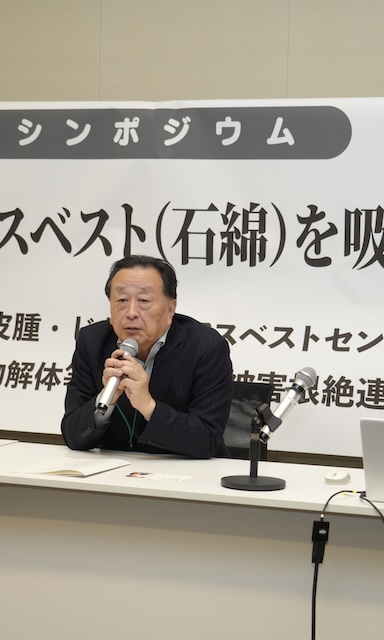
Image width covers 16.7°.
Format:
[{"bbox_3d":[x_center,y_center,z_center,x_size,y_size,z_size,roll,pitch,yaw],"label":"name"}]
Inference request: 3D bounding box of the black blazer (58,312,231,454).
[{"bbox_3d":[-0.064,0.274,3.936,0.490,0.600,0.500,2,2,21],"label":"black blazer"}]

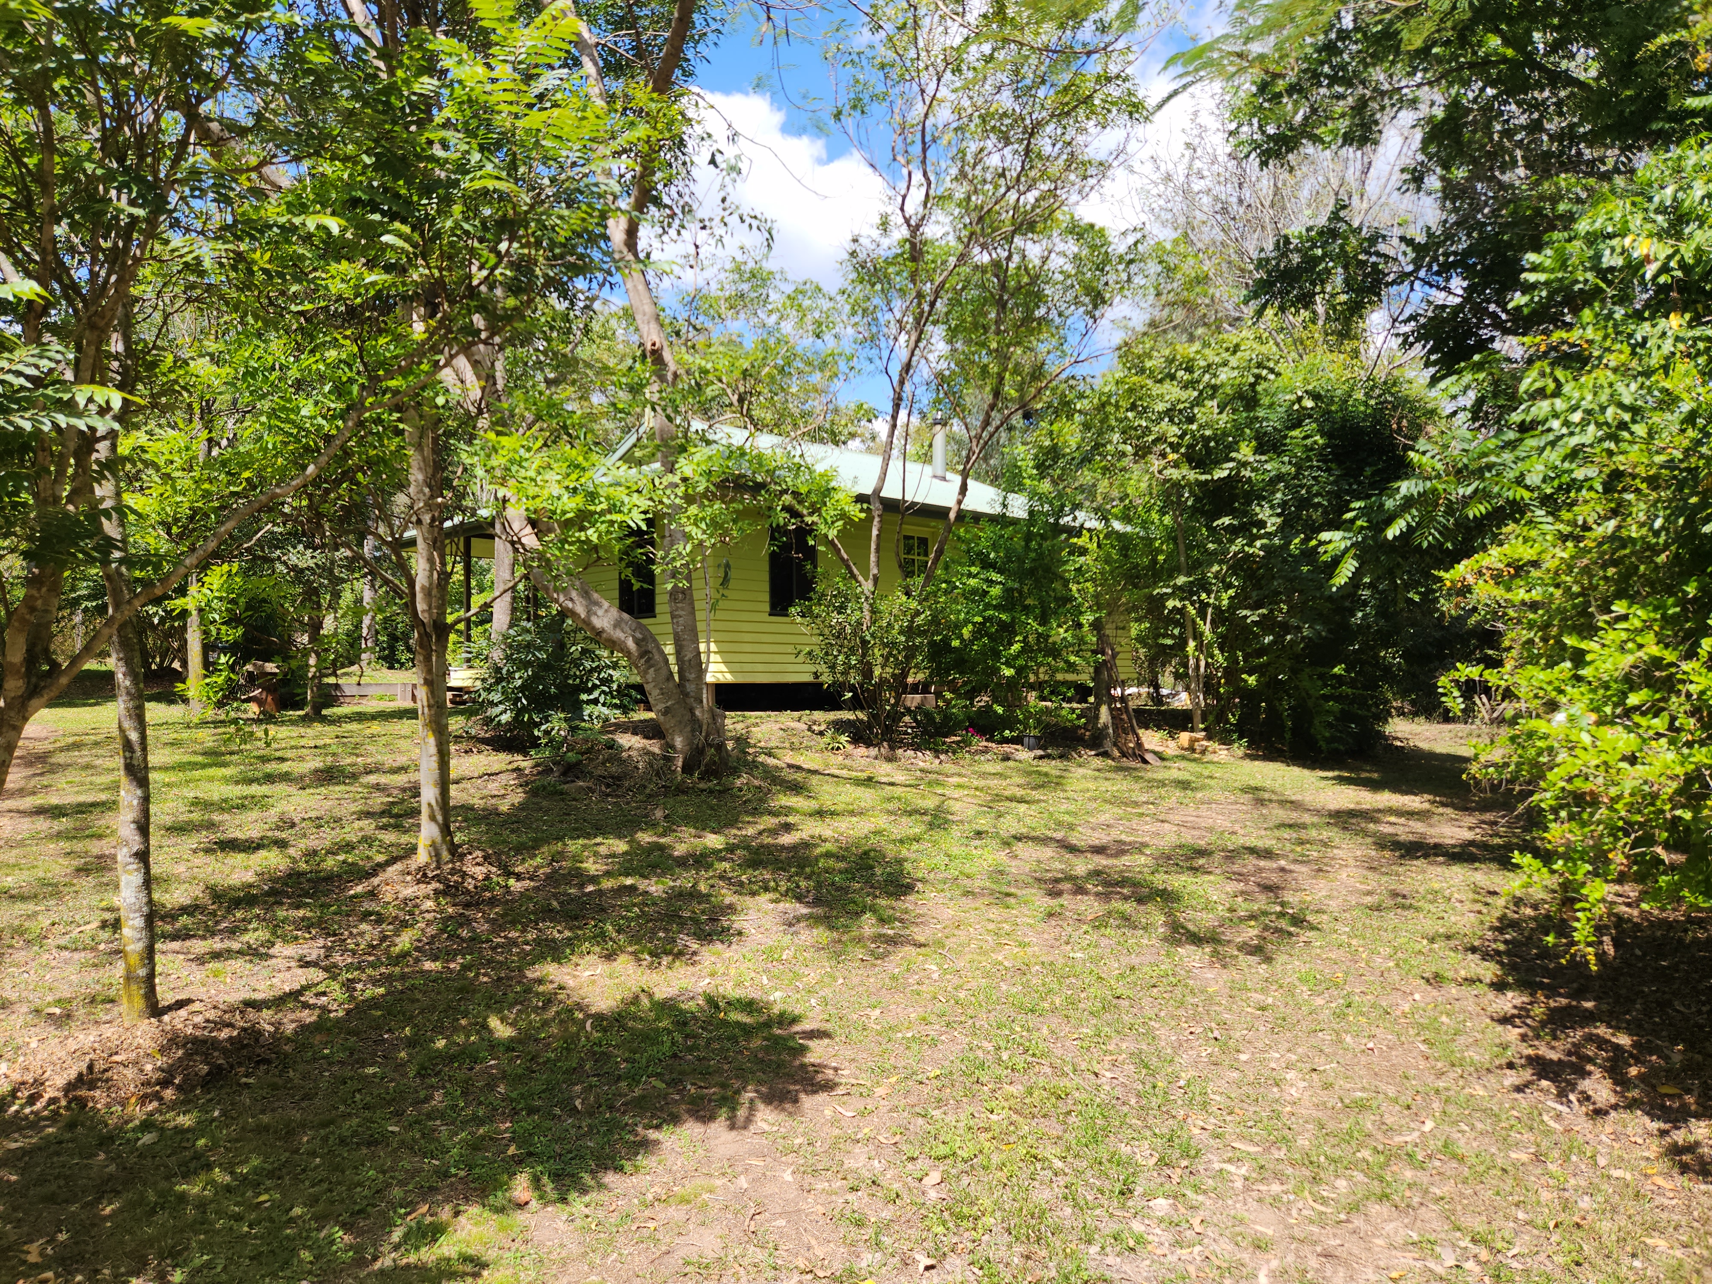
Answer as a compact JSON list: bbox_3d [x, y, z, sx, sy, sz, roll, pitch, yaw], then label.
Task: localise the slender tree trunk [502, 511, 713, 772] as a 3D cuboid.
[{"bbox_3d":[-2.334,0.000,10.700,1.988,2.453,0.900,-1,-2,0],"label":"slender tree trunk"}]

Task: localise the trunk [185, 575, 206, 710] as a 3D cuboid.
[{"bbox_3d":[-10.455,-0.011,18.000,0.220,2.201,0.220,-1,-2,0],"label":"trunk"}]

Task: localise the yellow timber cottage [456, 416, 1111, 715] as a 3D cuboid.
[{"bbox_3d":[-1.216,-1.413,22.946,11.800,5.240,9.700,1,-3,-44],"label":"yellow timber cottage"}]

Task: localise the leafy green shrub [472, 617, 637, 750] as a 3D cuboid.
[{"bbox_3d":[-3.579,0.476,13.500,1.900,1.540,1.700,-1,-2,0],"label":"leafy green shrub"}]

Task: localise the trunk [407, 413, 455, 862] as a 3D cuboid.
[{"bbox_3d":[-2.613,-0.029,7.000,0.280,2.765,0.280,-1,-2,0],"label":"trunk"}]

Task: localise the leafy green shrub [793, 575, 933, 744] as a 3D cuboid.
[{"bbox_3d":[0.078,0.203,13.300,1.642,1.986,1.500,-1,-2,0],"label":"leafy green shrub"}]

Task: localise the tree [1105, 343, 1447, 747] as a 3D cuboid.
[{"bbox_3d":[5.078,-1.177,14.000,3.800,4.971,3.500,-1,-2,20],"label":"tree"}]

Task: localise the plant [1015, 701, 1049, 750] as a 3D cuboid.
[{"bbox_3d":[1.987,0.933,12.800,0.376,0.557,0.350,-1,-2,0],"label":"plant"}]

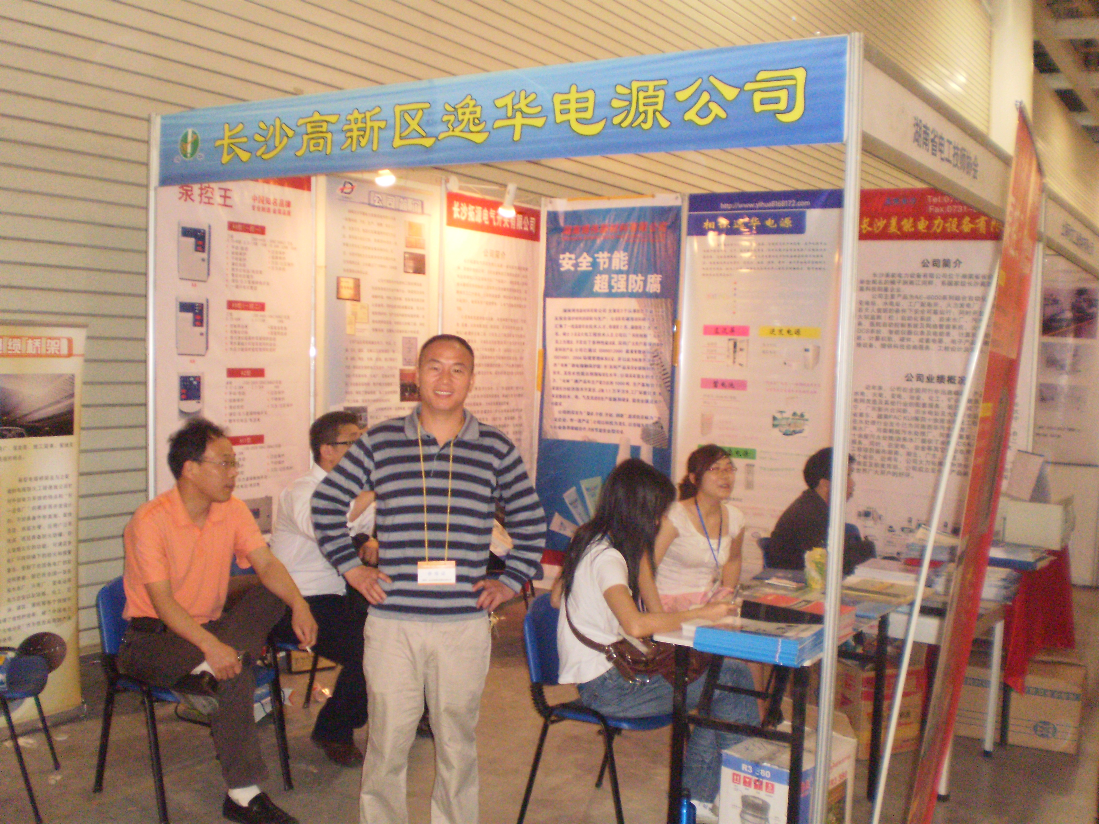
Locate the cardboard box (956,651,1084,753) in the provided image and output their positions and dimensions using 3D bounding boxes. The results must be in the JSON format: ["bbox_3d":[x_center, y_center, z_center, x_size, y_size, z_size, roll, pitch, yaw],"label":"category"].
[{"bbox_3d":[1.980,1.184,4.899,0.520,0.370,0.380,3,4,23],"label":"cardboard box"}]

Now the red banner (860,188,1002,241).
[{"bbox_3d":[2.052,-1.048,5.995,0.950,0.275,0.020,4,4,32],"label":"red banner"}]

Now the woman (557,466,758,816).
[{"bbox_3d":[0.383,0.776,3.843,0.700,1.220,0.470,3,4,12],"label":"woman"}]

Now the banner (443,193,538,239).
[{"bbox_3d":[-0.313,-1.173,6.910,0.020,0.195,0.980,4,4,32],"label":"banner"}]

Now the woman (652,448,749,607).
[{"bbox_3d":[0.685,0.741,4.670,0.460,1.200,0.720,-1,5,-39],"label":"woman"}]

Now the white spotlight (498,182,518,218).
[{"bbox_3d":[-0.229,-1.163,6.280,0.090,0.190,0.090,15,9,31],"label":"white spotlight"}]

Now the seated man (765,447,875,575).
[{"bbox_3d":[1.267,0.751,4.951,0.700,1.180,0.500,3,4,14],"label":"seated man"}]

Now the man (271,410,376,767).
[{"bbox_3d":[-0.732,0.664,4.467,0.710,1.290,0.520,3,4,12],"label":"man"}]

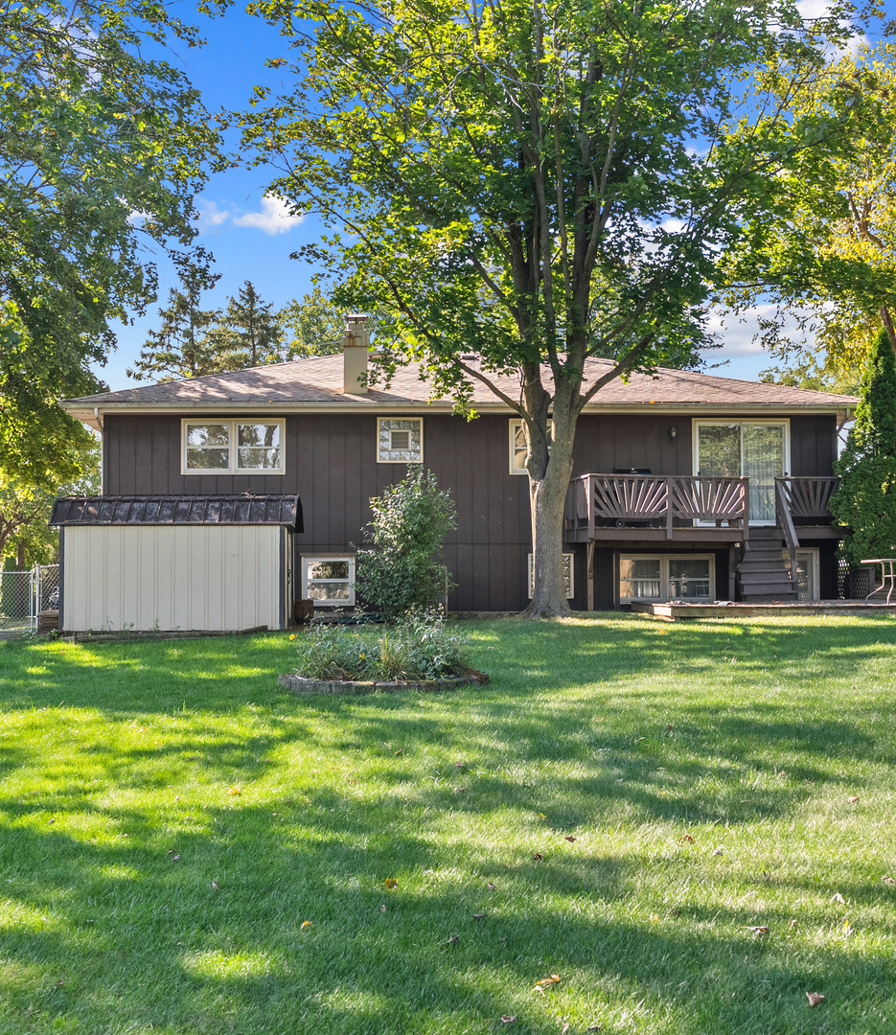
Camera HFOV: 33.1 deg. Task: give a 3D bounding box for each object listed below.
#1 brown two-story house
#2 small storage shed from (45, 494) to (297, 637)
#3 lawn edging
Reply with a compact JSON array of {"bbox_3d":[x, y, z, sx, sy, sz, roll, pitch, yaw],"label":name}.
[{"bbox_3d":[0.300,-0.861,32.900,15.300,5.760,10.500,0,-2,-3],"label":"brown two-story house"},{"bbox_3d":[-4.580,0.772,26.200,4.020,2.300,3.100,0,-2,-3],"label":"small storage shed"},{"bbox_3d":[-0.600,1.488,14.100,1.950,0.120,1.650,0,-2,-3],"label":"lawn edging"}]

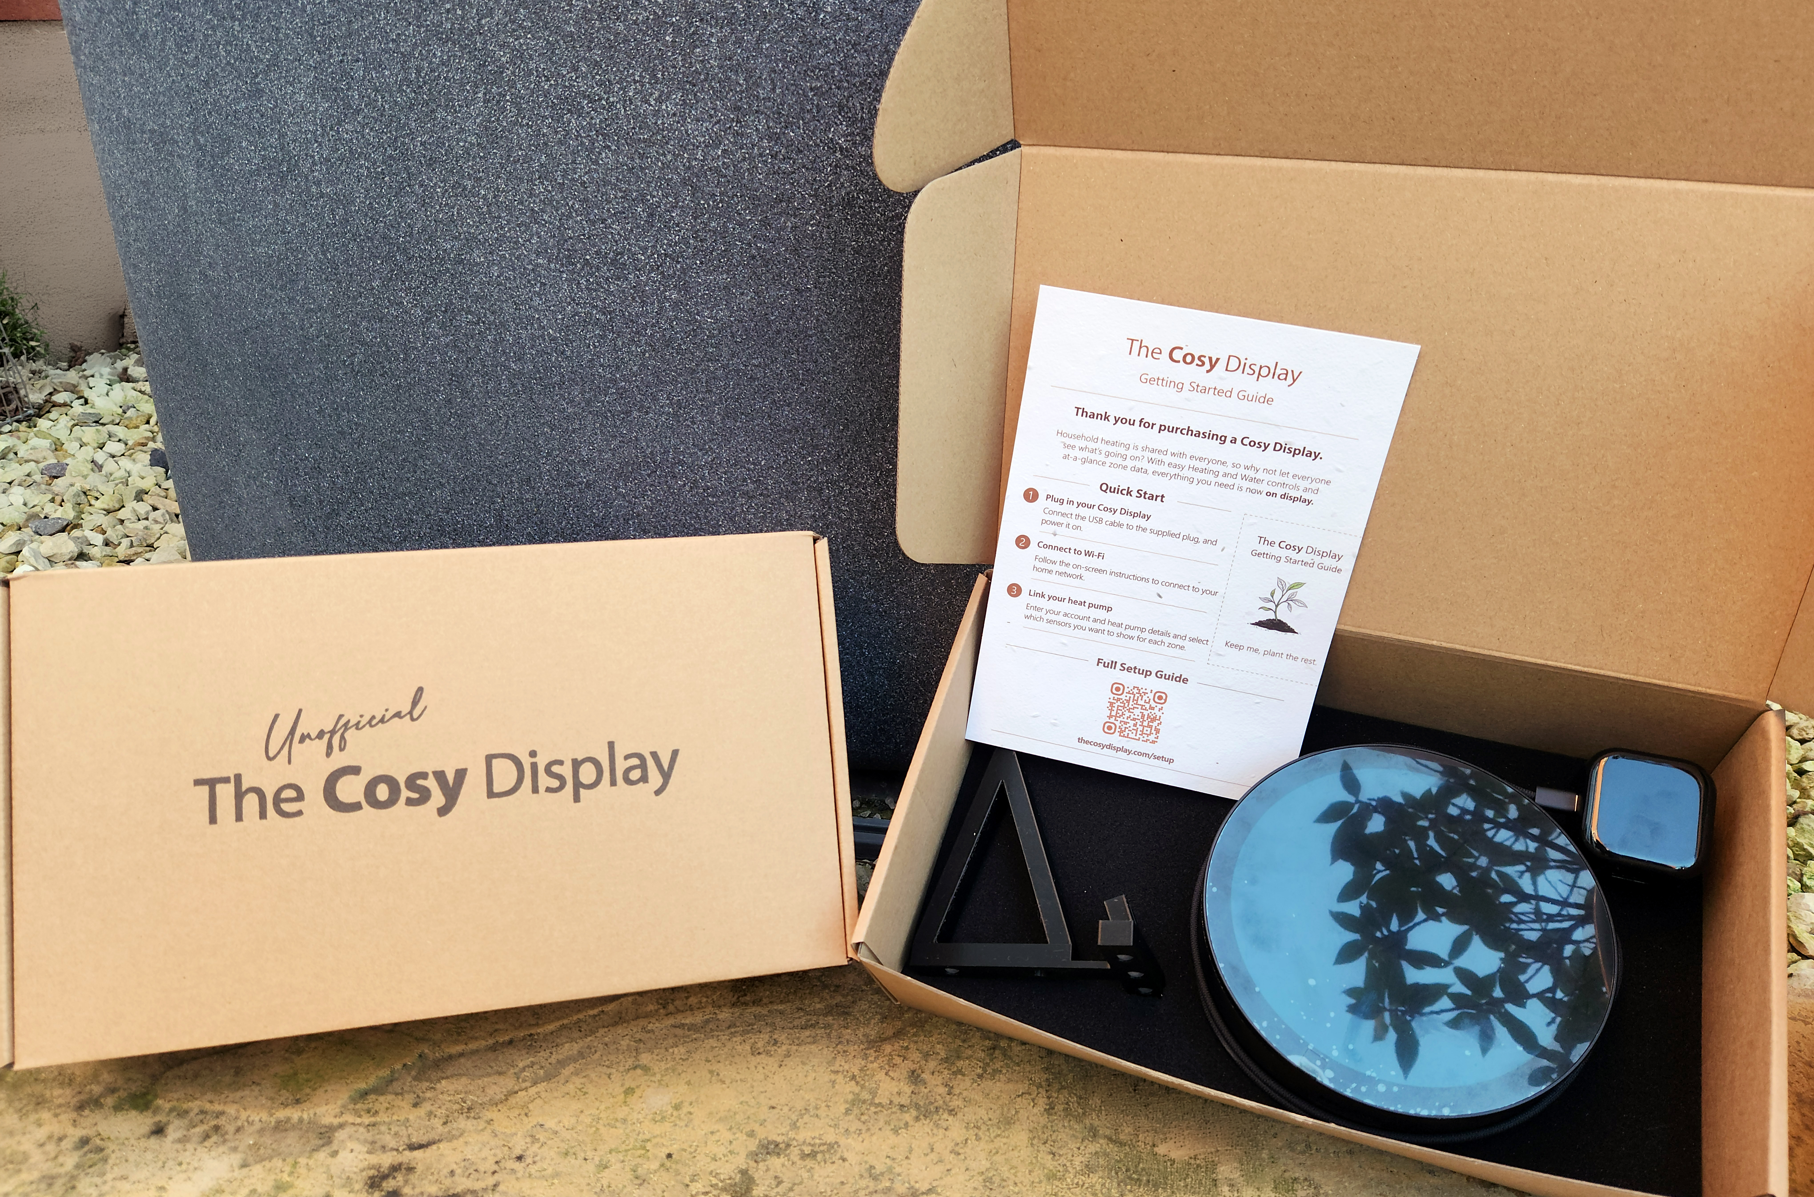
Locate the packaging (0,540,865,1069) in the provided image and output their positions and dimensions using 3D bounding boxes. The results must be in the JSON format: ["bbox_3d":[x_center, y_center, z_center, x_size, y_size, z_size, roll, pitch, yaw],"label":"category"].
[{"bbox_3d":[-0.194,0.079,0.531,0.322,0.184,0.092,-4,-6,-11],"label":"packaging"}]

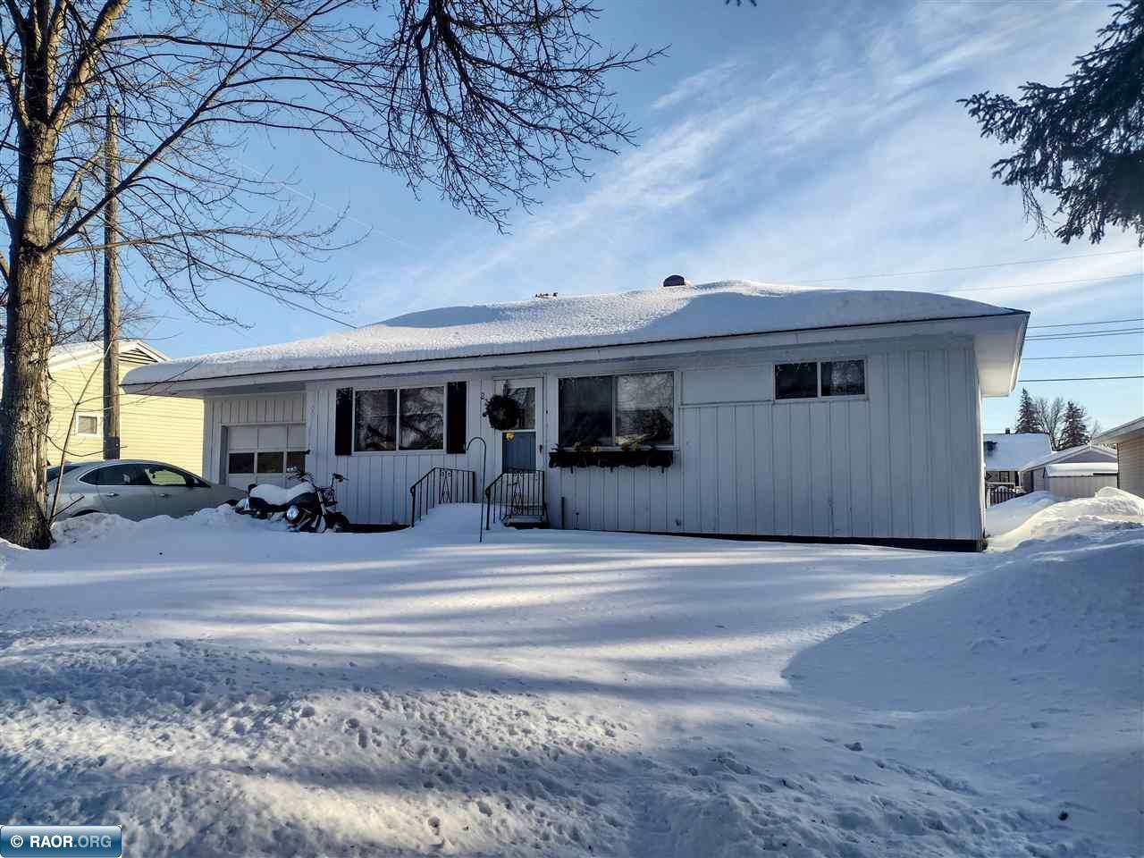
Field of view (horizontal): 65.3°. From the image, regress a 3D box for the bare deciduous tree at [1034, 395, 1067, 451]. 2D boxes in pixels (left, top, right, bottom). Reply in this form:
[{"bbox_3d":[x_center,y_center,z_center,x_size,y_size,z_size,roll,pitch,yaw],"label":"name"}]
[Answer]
[{"bbox_3d":[47.207,2.169,87.579,4.600,11.000,4.600,-2,-5,25],"label":"bare deciduous tree"}]

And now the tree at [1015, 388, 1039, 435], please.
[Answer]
[{"bbox_3d":[44.828,1.816,87.552,4.200,11.700,4.200,-2,-5,25],"label":"tree"}]

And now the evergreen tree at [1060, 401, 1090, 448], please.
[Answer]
[{"bbox_3d":[49.498,2.433,87.599,4.200,10.400,4.200,-2,-5,25],"label":"evergreen tree"}]

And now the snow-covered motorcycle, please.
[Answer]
[{"bbox_3d":[-4.456,1.190,14.091,2.320,1.160,0.900,-2,-5,25],"label":"snow-covered motorcycle"}]

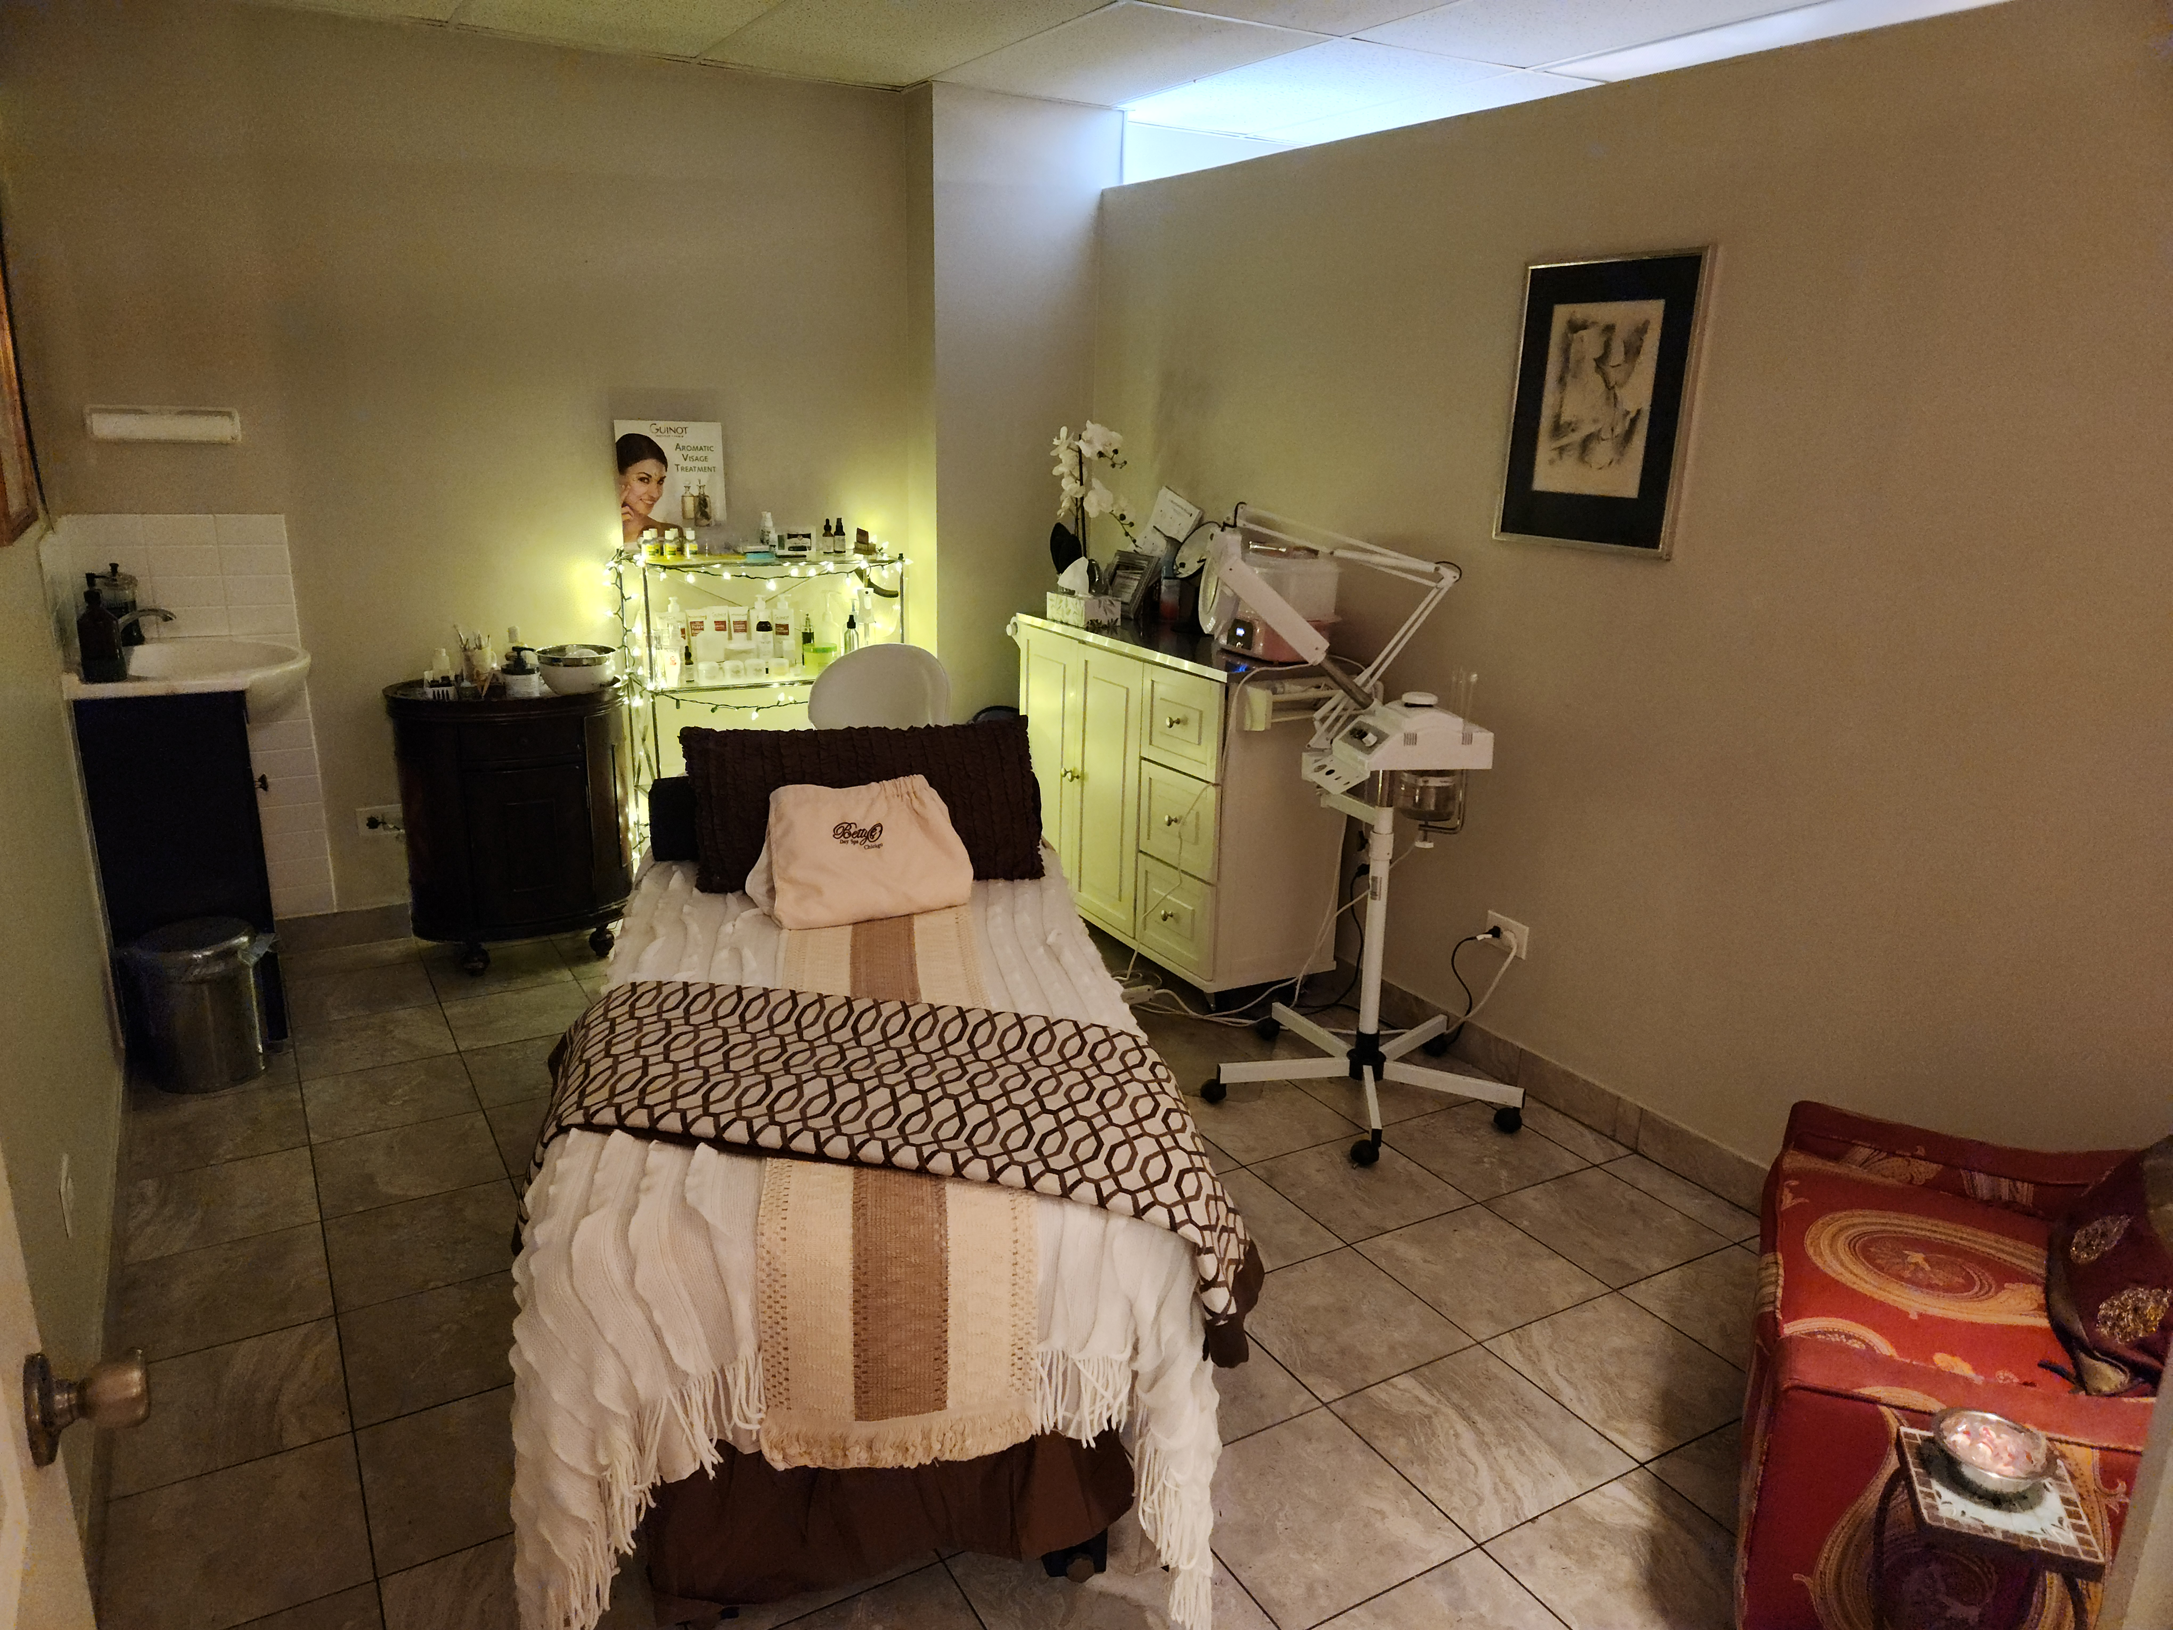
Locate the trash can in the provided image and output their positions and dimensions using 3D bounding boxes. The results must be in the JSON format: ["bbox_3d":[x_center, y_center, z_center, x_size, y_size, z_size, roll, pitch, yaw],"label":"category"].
[{"bbox_3d":[-1.962,0.416,3.215,0.280,0.325,0.280,-8,18,-30],"label":"trash can"}]

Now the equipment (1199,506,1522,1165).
[{"bbox_3d":[0.576,0.007,3.071,0.730,1.300,0.670,-1,16,-8],"label":"equipment"}]

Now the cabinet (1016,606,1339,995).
[{"bbox_3d":[0.219,-0.056,4.029,0.420,0.886,1.100,-8,18,-30],"label":"cabinet"}]

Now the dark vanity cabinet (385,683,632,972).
[{"bbox_3d":[-1.536,0.008,3.923,0.605,0.740,0.395,-8,18,-30],"label":"dark vanity cabinet"}]

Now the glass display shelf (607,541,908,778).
[{"bbox_3d":[-0.939,-0.246,4.285,0.780,1.060,0.300,-8,18,-30],"label":"glass display shelf"}]

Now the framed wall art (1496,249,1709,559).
[{"bbox_3d":[1.016,-0.810,2.873,0.025,0.555,0.442,-8,18,-30],"label":"framed wall art"}]

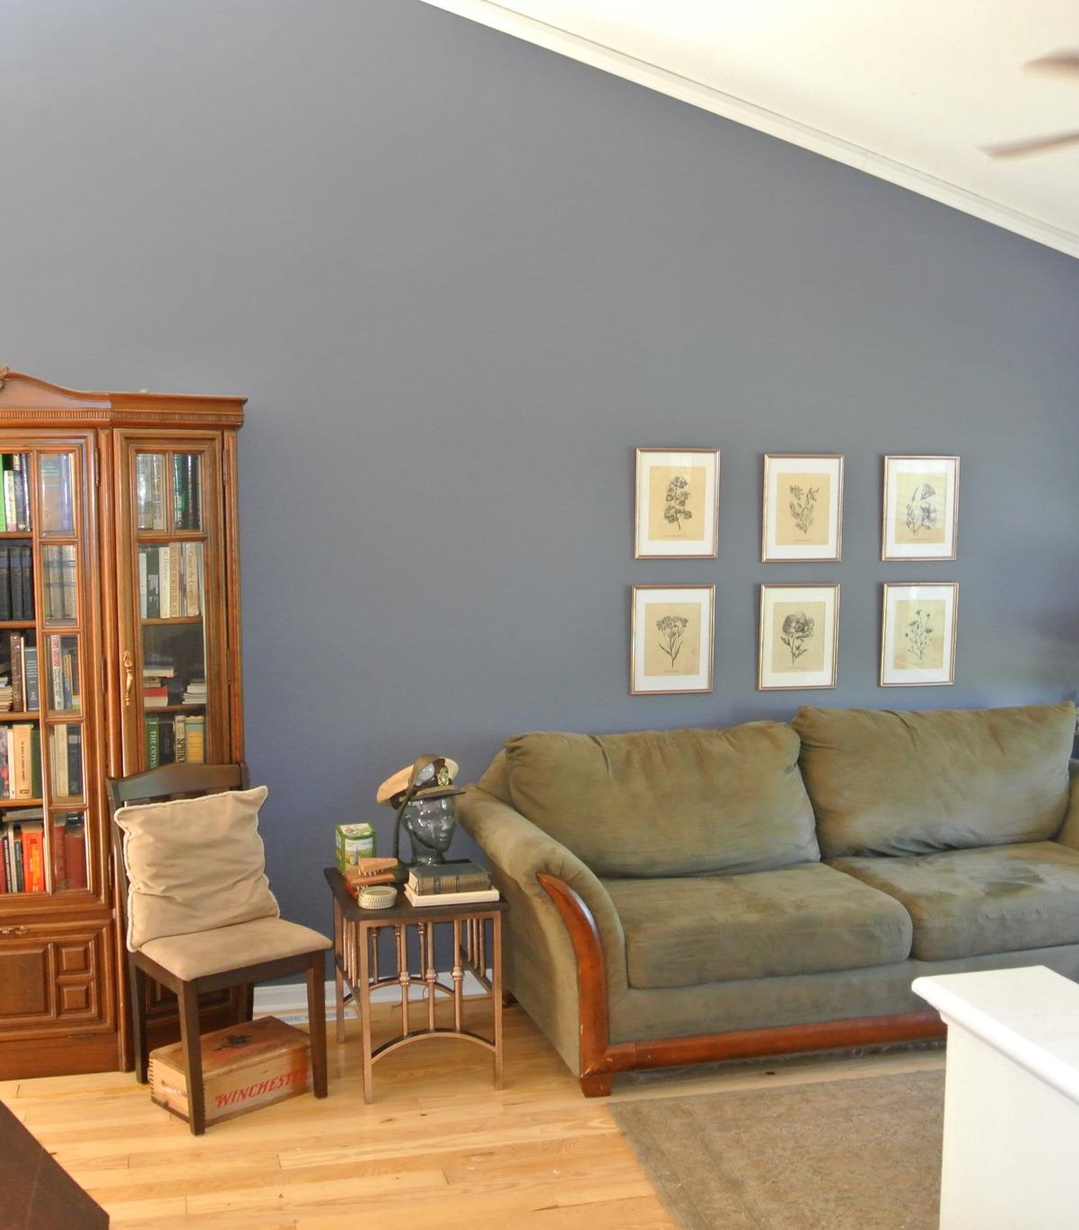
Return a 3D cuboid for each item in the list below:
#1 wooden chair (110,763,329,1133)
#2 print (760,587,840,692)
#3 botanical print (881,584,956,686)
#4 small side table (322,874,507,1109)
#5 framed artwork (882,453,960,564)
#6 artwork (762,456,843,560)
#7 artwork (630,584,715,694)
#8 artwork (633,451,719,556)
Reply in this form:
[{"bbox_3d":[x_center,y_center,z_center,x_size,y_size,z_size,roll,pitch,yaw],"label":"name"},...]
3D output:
[{"bbox_3d":[-0.892,0.907,3.905,0.447,0.892,0.489,-4,6,-38],"label":"wooden chair"},{"bbox_3d":[0.904,0.075,4.830,0.299,0.372,0.022,-1,5,-15],"label":"print"},{"bbox_3d":[1.360,0.067,4.951,0.299,0.372,0.022,-1,5,-15],"label":"botanical print"},{"bbox_3d":[-0.359,1.068,4.085,0.442,0.544,0.484,-1,5,-15],"label":"small side table"},{"bbox_3d":[1.356,-0.381,4.909,0.299,0.372,0.022,-1,5,-15],"label":"framed artwork"},{"bbox_3d":[0.912,-0.372,4.792,0.299,0.372,0.022,-1,5,-15],"label":"artwork"},{"bbox_3d":[0.453,0.081,4.710,0.299,0.372,0.022,-1,5,-15],"label":"artwork"},{"bbox_3d":[0.467,-0.380,4.672,0.299,0.372,0.022,-1,5,-15],"label":"artwork"}]

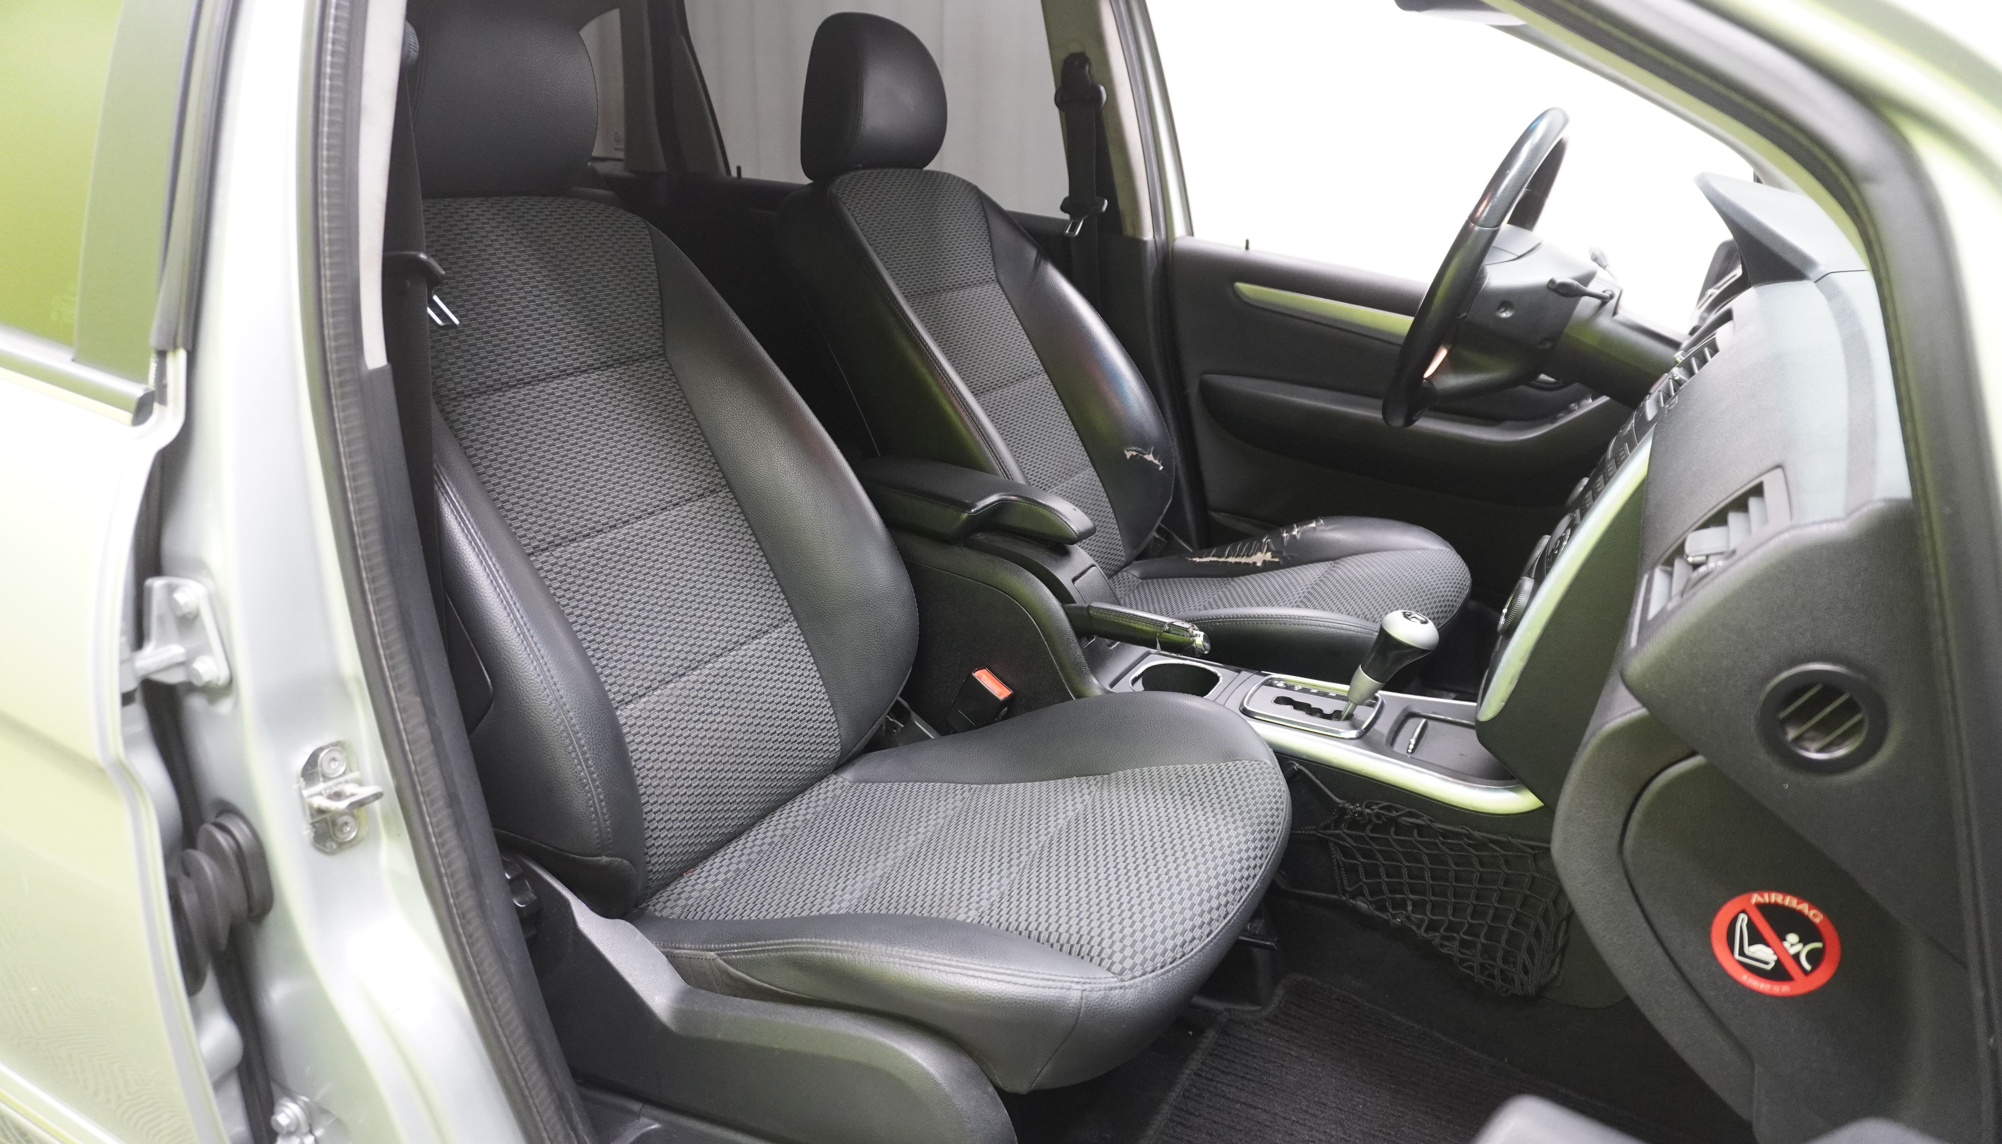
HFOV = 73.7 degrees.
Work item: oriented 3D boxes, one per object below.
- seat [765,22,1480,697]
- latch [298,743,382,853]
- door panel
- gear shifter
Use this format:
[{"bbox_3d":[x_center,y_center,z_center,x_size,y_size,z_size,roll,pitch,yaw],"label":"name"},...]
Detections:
[{"bbox_3d":[0.158,-0.280,1.699,0.860,0.810,0.530,12,22,27],"label":"seat"},{"bbox_3d":[-0.395,0.135,0.800,0.029,0.067,0.042,18,26,40],"label":"latch"},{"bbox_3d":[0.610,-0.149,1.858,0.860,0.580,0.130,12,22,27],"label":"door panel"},{"bbox_3d":[0.362,0.092,1.284,0.055,0.130,0.052,31,30,18],"label":"gear shifter"}]

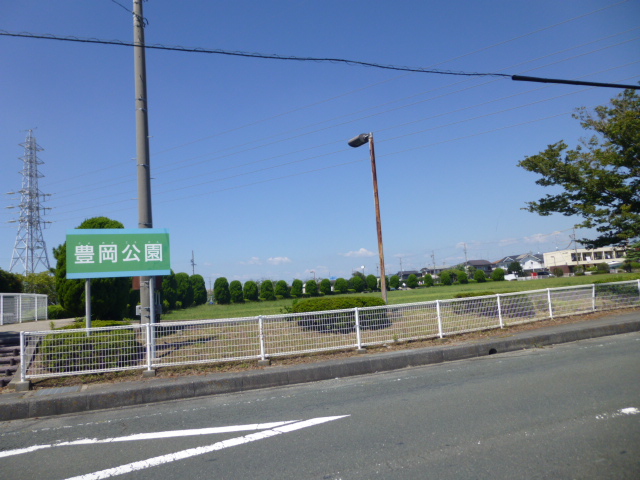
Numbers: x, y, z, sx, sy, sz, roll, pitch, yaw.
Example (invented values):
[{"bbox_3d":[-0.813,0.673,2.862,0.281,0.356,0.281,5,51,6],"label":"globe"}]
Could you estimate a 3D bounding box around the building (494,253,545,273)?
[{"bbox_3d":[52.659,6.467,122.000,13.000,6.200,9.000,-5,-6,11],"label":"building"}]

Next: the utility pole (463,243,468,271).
[{"bbox_3d":[43.592,6.569,138.000,0.500,11.346,0.500,-2,-6,-22],"label":"utility pole"}]

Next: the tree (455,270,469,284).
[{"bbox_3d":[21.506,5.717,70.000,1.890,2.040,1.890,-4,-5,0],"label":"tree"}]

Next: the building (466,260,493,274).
[{"bbox_3d":[55.041,10.385,160.000,9.000,6.577,7.500,-2,-6,-22],"label":"building"}]

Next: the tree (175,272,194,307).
[{"bbox_3d":[-9.235,3.469,31.500,1.295,2.453,1.295,-2,-6,-22],"label":"tree"}]

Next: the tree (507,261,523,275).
[{"bbox_3d":[47.131,7.391,112.000,3.756,4.141,3.756,-2,-6,-22],"label":"tree"}]

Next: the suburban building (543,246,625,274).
[{"bbox_3d":[64.216,5.814,110.776,15.500,6.800,10.600,-3,-5,-7],"label":"suburban building"}]

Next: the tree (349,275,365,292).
[{"bbox_3d":[3.608,4.379,46.000,1.543,1.684,1.543,-4,-6,4],"label":"tree"}]

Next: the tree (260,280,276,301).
[{"bbox_3d":[-5.705,5.589,51.000,1.655,2.252,1.655,-2,-6,-22],"label":"tree"}]

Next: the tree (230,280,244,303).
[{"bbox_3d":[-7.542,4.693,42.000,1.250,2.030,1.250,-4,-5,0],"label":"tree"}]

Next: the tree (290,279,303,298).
[{"bbox_3d":[-2.085,4.324,41.000,1.064,1.634,1.064,-3,-5,-3],"label":"tree"}]

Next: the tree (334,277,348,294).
[{"bbox_3d":[2.071,4.365,44.000,1.380,1.583,1.380,-4,-5,2],"label":"tree"}]

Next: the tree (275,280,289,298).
[{"bbox_3d":[-3.290,4.243,39.500,1.196,1.557,1.196,-3,-6,-5],"label":"tree"}]

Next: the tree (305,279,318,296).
[{"bbox_3d":[-0.763,4.323,41.500,1.257,1.546,1.257,-4,-5,-1],"label":"tree"}]

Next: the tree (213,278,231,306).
[{"bbox_3d":[-7.103,3.678,33.500,1.232,1.984,1.232,-2,-6,-12],"label":"tree"}]

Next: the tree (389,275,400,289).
[{"bbox_3d":[12.089,6.815,75.000,1.866,2.284,1.866,-4,-6,0],"label":"tree"}]

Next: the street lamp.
[{"bbox_3d":[1.376,-0.457,12.683,0.850,4.919,0.300,-9,-8,39],"label":"street lamp"}]

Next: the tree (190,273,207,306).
[{"bbox_3d":[-8.132,3.387,31.000,1.107,2.136,1.107,-2,-6,-15],"label":"tree"}]

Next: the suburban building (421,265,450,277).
[{"bbox_3d":[38.358,11.458,153.500,10.000,6.300,7.500,-4,-5,0],"label":"suburban building"}]

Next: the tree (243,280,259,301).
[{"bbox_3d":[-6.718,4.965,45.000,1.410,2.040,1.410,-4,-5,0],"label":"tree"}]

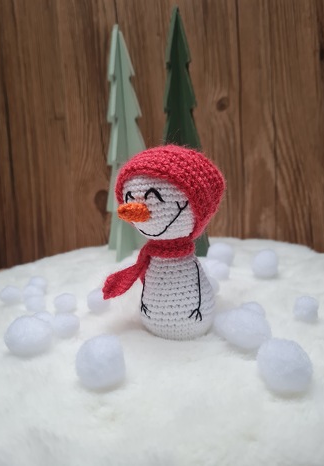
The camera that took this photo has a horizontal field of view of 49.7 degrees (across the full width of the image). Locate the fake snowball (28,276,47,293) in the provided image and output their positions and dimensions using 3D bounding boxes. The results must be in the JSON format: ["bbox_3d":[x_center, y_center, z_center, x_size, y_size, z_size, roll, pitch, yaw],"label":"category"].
[{"bbox_3d":[-0.144,0.061,0.409,0.021,0.020,0.021,-3,8,0],"label":"fake snowball"}]

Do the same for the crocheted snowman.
[{"bbox_3d":[0.004,0.007,0.244,0.074,0.134,0.092,3,7,38],"label":"crocheted snowman"}]

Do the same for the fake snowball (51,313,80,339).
[{"bbox_3d":[-0.077,0.074,0.280,0.022,0.021,0.021,-3,8,0],"label":"fake snowball"}]

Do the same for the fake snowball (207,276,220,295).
[{"bbox_3d":[0.050,0.056,0.365,0.020,0.019,0.019,-3,8,0],"label":"fake snowball"}]

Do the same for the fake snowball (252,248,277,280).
[{"bbox_3d":[0.114,0.034,0.385,0.029,0.029,0.029,-2,5,0],"label":"fake snowball"}]

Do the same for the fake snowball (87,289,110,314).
[{"bbox_3d":[-0.055,0.060,0.308,0.021,0.021,0.021,-2,5,0],"label":"fake snowball"}]

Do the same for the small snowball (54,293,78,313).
[{"bbox_3d":[-0.093,0.068,0.338,0.022,0.020,0.021,-3,8,0],"label":"small snowball"}]

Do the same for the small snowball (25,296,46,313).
[{"bbox_3d":[-0.112,0.063,0.310,0.018,0.017,0.018,-2,5,0],"label":"small snowball"}]

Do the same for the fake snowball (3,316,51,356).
[{"bbox_3d":[-0.086,0.066,0.224,0.030,0.026,0.028,-2,5,0],"label":"fake snowball"}]

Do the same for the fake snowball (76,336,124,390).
[{"bbox_3d":[-0.033,0.069,0.186,0.027,0.028,0.027,-2,5,0],"label":"fake snowball"}]

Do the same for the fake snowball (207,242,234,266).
[{"bbox_3d":[0.081,0.030,0.481,0.034,0.034,0.034,-3,8,0],"label":"fake snowball"}]

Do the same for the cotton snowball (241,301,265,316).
[{"bbox_3d":[0.075,0.065,0.286,0.020,0.019,0.019,-3,8,0],"label":"cotton snowball"}]

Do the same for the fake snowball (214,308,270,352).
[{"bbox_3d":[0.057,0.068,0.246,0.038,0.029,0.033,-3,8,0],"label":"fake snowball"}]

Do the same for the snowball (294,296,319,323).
[{"bbox_3d":[0.111,0.059,0.269,0.019,0.019,0.019,-2,5,0],"label":"snowball"}]

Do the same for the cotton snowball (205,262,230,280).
[{"bbox_3d":[0.061,0.040,0.375,0.021,0.021,0.021,-2,5,0],"label":"cotton snowball"}]

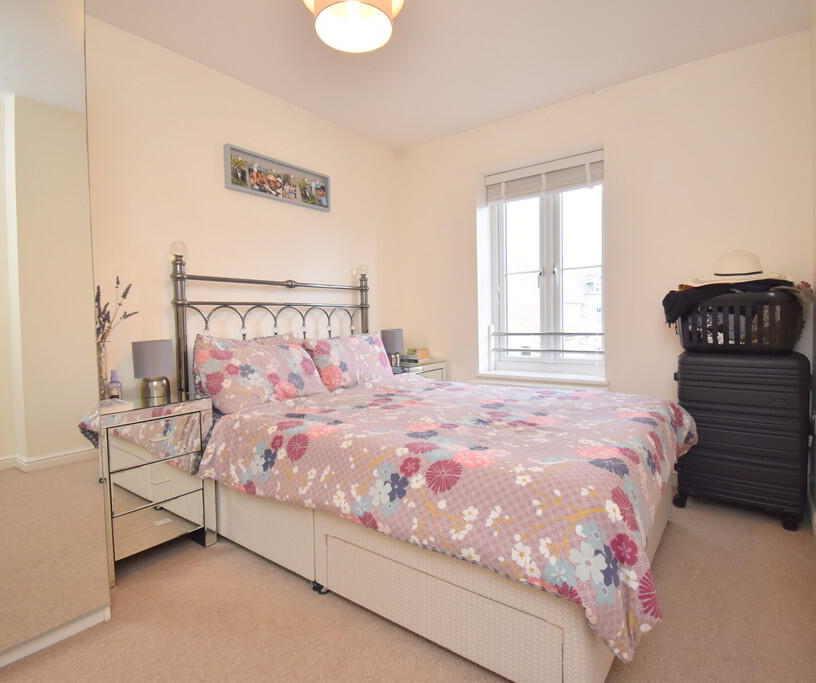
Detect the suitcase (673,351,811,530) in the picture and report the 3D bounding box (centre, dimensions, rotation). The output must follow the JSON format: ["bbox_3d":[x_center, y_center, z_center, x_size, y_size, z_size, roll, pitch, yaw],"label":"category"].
[{"bbox_3d":[1.678,0.453,2.165,0.510,0.818,0.313,0,3,38],"label":"suitcase"}]

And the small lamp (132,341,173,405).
[{"bbox_3d":[-1.201,0.129,2.032,0.174,0.265,0.174,0,3,38],"label":"small lamp"}]

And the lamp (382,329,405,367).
[{"bbox_3d":[-0.123,0.046,3.312,0.174,0.265,0.174,-1,2,0],"label":"lamp"}]

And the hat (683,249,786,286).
[{"bbox_3d":[1.609,-0.347,2.086,0.414,0.162,0.394,0,3,38],"label":"hat"}]

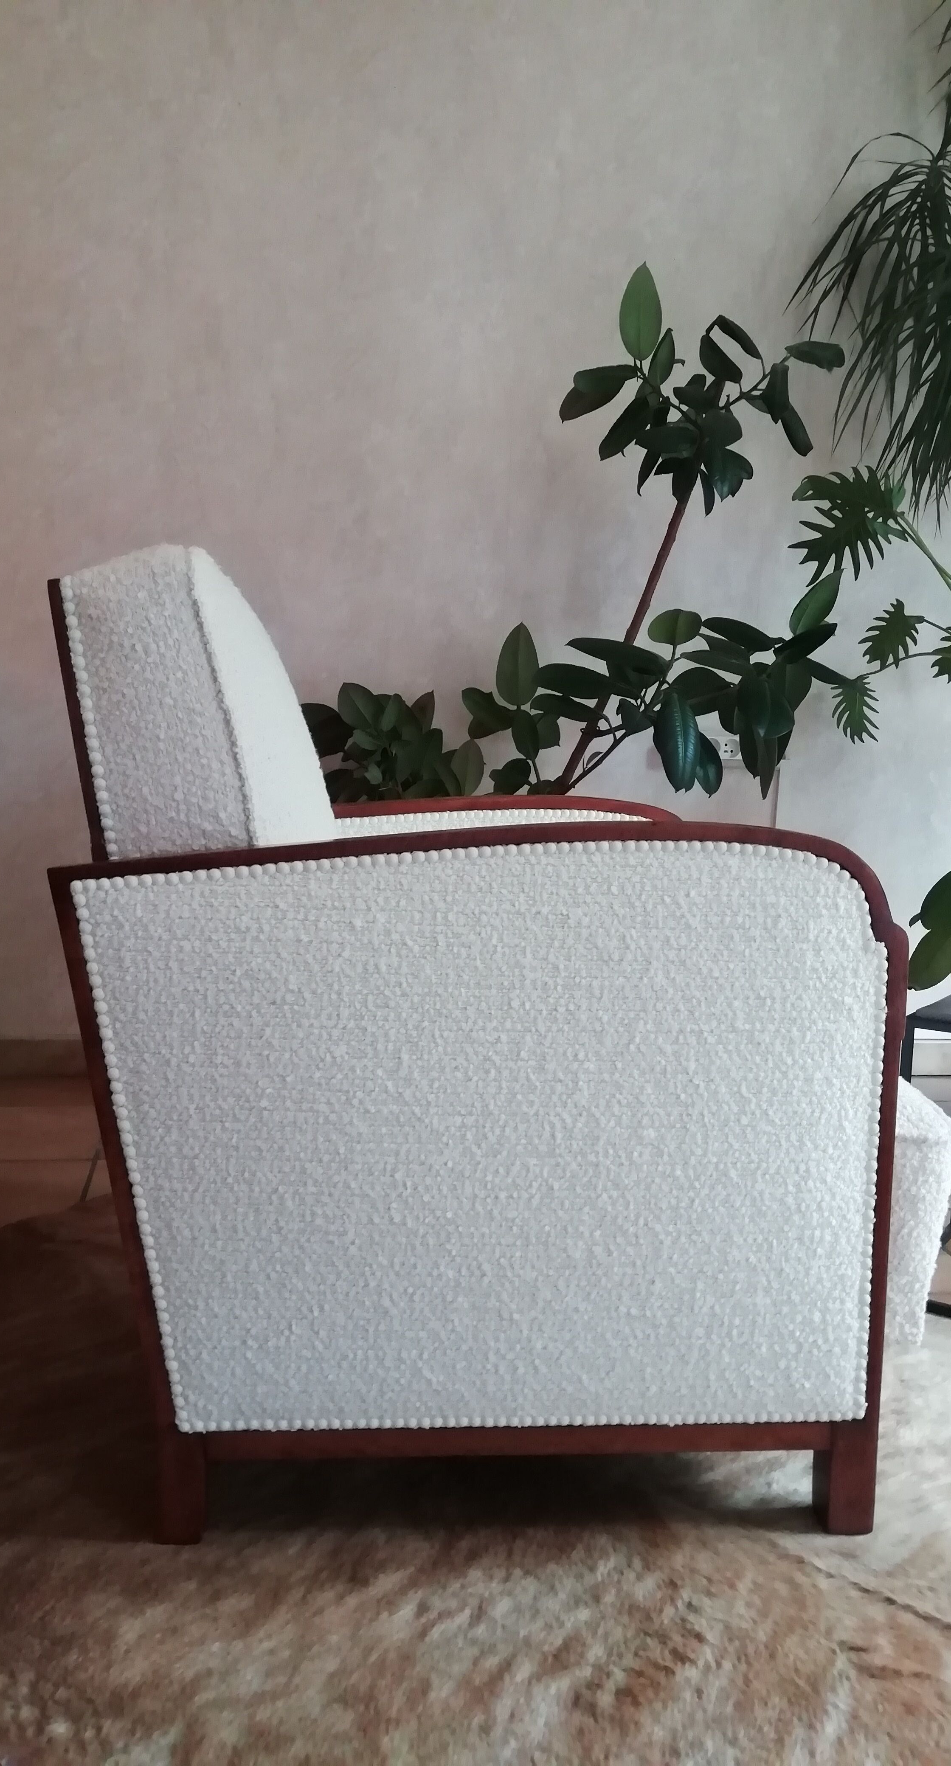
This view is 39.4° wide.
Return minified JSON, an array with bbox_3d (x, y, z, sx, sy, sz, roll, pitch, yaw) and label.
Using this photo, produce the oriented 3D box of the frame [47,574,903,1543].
[{"bbox_3d":[-0.025,0.139,1.484,0.774,0.843,0.667,2,6,-6],"label":"frame"}]

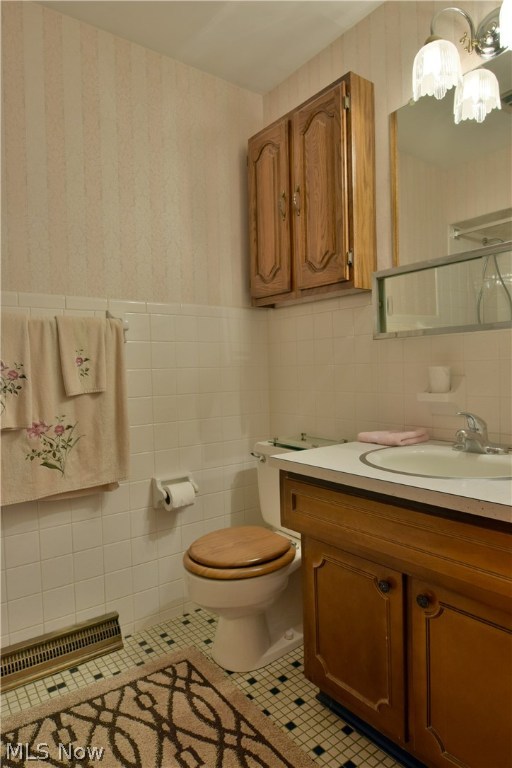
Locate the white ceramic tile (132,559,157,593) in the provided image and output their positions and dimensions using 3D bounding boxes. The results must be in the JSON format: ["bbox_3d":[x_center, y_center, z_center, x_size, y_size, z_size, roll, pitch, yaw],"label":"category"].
[{"bbox_3d":[-0.441,0.772,1.795,0.108,0.108,0.010,-3,1,-36],"label":"white ceramic tile"}]

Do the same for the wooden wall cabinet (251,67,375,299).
[{"bbox_3d":[0.197,-0.718,1.823,0.147,0.744,0.587,-3,3,-38],"label":"wooden wall cabinet"}]

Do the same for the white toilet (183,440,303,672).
[{"bbox_3d":[0.040,0.601,1.645,0.654,0.706,0.473,-3,2,-37],"label":"white toilet"}]

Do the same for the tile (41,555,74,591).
[{"bbox_3d":[-0.706,0.667,1.593,0.108,0.108,0.010,-3,3,-38],"label":"tile"}]

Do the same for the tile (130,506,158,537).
[{"bbox_3d":[-0.453,0.553,1.807,0.108,0.109,0.010,-3,2,-36],"label":"tile"}]

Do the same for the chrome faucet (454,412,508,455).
[{"bbox_3d":[0.597,0.135,1.231,0.165,0.118,0.152,-3,1,-39],"label":"chrome faucet"}]

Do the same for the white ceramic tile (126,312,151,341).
[{"bbox_3d":[-0.468,-0.221,1.763,0.108,0.108,0.010,-3,3,-38],"label":"white ceramic tile"}]

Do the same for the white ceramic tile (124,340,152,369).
[{"bbox_3d":[-0.467,-0.111,1.778,0.108,0.108,0.010,-3,1,-36],"label":"white ceramic tile"}]

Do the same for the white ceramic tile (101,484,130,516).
[{"bbox_3d":[-0.538,0.445,1.725,0.108,0.108,0.010,-3,1,-36],"label":"white ceramic tile"}]

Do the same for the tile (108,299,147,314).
[{"bbox_3d":[-0.504,-0.299,1.760,0.152,0.050,0.010,-3,2,-36],"label":"tile"}]

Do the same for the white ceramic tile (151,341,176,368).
[{"bbox_3d":[-0.382,-0.120,1.851,0.108,0.109,0.010,-3,2,-36],"label":"white ceramic tile"}]

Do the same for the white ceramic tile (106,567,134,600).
[{"bbox_3d":[-0.529,0.775,1.731,0.108,0.108,0.010,-3,1,-36],"label":"white ceramic tile"}]

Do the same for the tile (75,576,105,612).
[{"bbox_3d":[-0.617,0.772,1.664,0.108,0.108,0.010,-3,3,-38],"label":"tile"}]

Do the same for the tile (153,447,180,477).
[{"bbox_3d":[-0.365,0.322,1.832,0.107,0.107,0.009,-3,2,-37],"label":"tile"}]

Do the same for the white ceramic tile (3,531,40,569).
[{"bbox_3d":[-0.806,0.570,1.548,0.108,0.109,0.010,-3,2,-36],"label":"white ceramic tile"}]

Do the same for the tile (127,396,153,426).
[{"bbox_3d":[-0.457,0.110,1.762,0.107,0.107,0.009,-3,2,-37],"label":"tile"}]

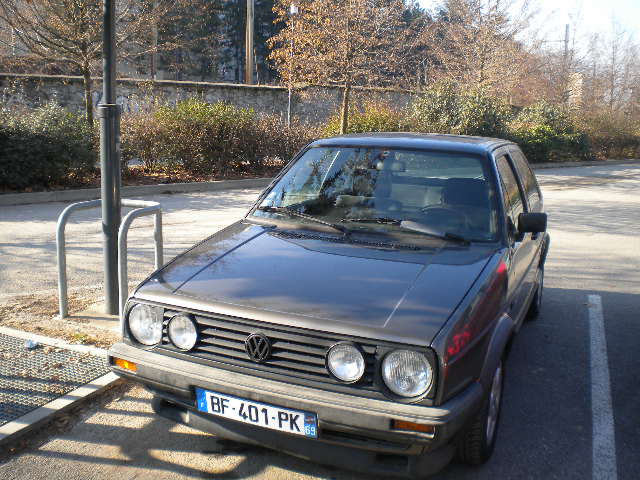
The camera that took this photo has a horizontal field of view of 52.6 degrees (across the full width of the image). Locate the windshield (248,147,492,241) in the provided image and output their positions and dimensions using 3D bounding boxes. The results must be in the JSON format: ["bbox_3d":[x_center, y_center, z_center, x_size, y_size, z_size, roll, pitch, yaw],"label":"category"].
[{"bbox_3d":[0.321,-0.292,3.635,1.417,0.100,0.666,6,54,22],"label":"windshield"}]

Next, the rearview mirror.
[{"bbox_3d":[1.142,-0.091,3.472,0.160,0.110,0.085,6,12,22],"label":"rearview mirror"}]

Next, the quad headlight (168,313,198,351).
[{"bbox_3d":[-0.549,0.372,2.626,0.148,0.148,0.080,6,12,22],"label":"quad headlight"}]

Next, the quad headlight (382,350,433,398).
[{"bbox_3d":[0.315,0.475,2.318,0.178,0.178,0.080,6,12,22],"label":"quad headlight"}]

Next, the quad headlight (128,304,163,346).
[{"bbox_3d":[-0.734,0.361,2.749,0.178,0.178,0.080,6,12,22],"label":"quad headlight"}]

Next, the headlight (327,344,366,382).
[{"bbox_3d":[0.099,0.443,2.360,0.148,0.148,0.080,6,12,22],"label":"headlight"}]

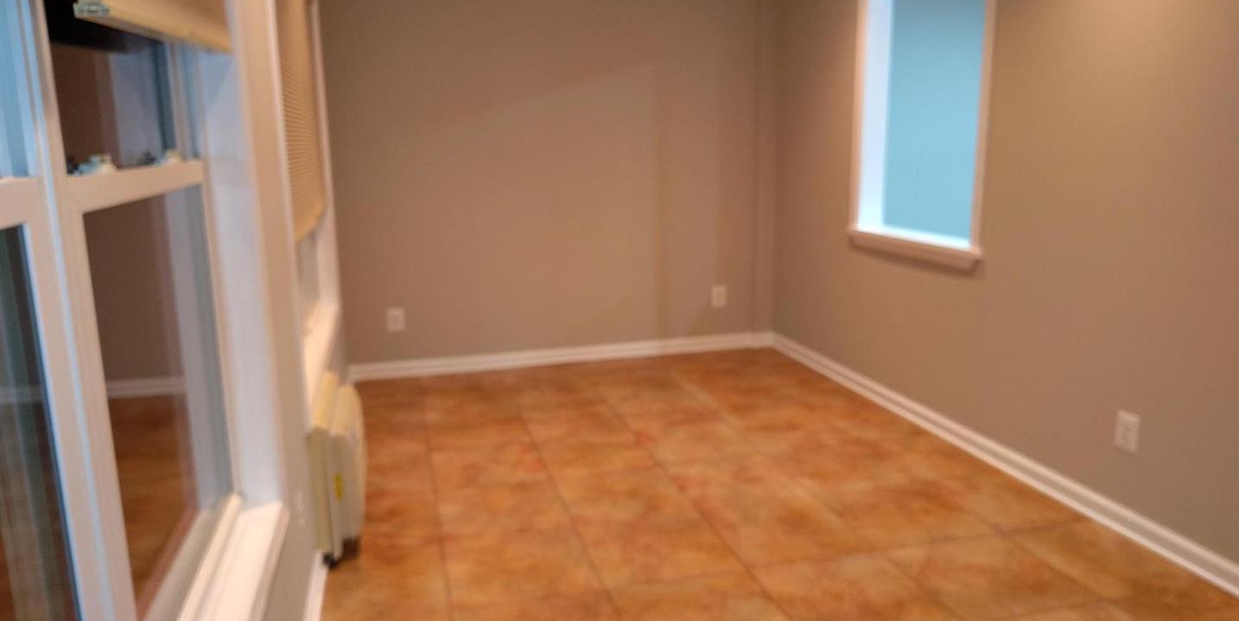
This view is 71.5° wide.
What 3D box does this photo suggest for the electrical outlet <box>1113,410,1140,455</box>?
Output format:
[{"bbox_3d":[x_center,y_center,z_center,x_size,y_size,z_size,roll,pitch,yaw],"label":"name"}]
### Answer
[{"bbox_3d":[1.680,0.403,2.853,0.007,0.119,0.075,-3,11,-14],"label":"electrical outlet"}]

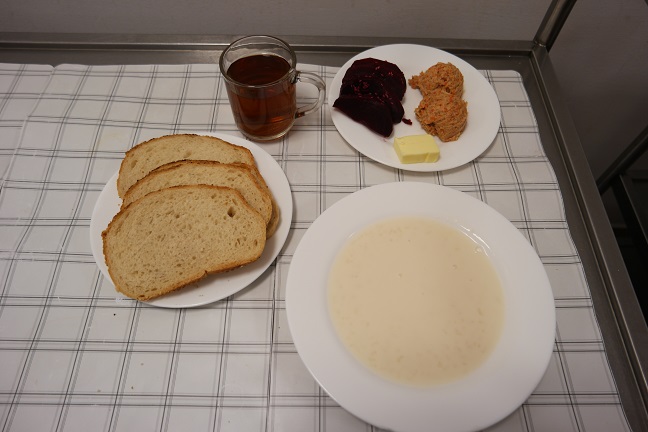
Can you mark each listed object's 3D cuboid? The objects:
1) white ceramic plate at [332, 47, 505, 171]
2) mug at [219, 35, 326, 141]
[{"bbox_3d":[0.101,-0.123,0.490,0.189,0.019,0.189,0,61,-1],"label":"white ceramic plate"},{"bbox_3d":[-0.051,-0.130,0.455,0.104,0.084,0.074,7,62,3],"label":"mug"}]

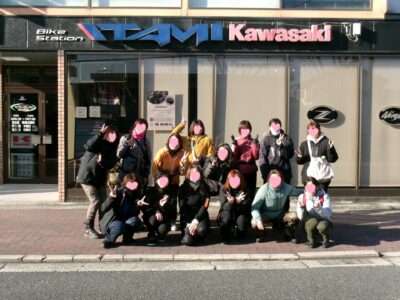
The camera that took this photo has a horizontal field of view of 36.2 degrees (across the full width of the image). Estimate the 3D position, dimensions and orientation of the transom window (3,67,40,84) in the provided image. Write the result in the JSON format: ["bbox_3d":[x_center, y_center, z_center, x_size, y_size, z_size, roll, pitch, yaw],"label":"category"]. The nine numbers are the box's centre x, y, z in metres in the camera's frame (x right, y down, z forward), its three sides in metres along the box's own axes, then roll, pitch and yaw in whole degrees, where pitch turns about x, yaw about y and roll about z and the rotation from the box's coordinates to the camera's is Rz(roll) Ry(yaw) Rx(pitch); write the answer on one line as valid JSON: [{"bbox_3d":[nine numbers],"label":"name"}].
[{"bbox_3d":[-3.893,-1.634,13.433,0.786,0.393,0.100,0,2,-1],"label":"transom window"}]

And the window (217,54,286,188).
[{"bbox_3d":[0.943,-0.524,11.427,1.346,2.429,0.100,0,2,-1],"label":"window"}]

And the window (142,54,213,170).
[{"bbox_3d":[-0.418,-0.535,11.402,1.377,2.399,0.100,0,2,-1],"label":"window"}]

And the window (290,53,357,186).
[{"bbox_3d":[2.310,-0.524,11.451,1.314,2.438,0.100,0,2,-1],"label":"window"}]

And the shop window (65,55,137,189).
[{"bbox_3d":[-1.811,-0.539,11.378,1.334,2.441,0.100,0,2,-1],"label":"shop window"}]

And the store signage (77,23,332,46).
[{"bbox_3d":[0.091,-2.109,11.184,4.677,0.436,0.150,0,2,-1],"label":"store signage"}]

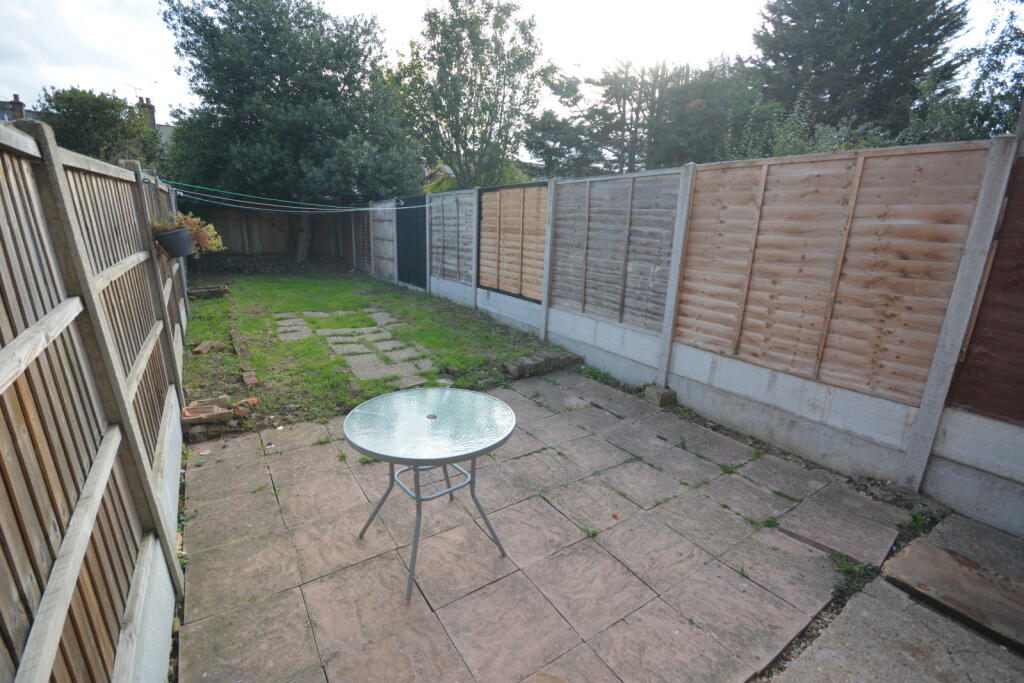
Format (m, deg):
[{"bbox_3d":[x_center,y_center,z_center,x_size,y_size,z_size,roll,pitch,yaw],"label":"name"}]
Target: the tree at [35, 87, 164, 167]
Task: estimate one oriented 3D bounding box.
[{"bbox_3d":[-11.529,-4.583,12.383,3.300,5.080,3.300,-9,18,-41],"label":"tree"}]

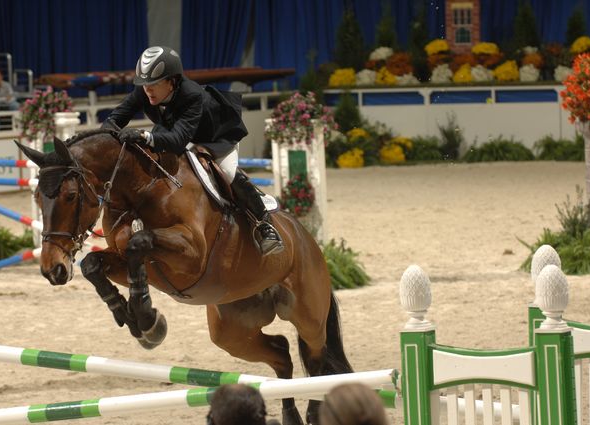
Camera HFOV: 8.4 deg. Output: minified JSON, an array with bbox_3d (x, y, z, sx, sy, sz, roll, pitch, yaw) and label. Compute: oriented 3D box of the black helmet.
[{"bbox_3d":[-0.703,-0.755,20.650,0.220,0.190,0.280,1,14,41],"label":"black helmet"}]

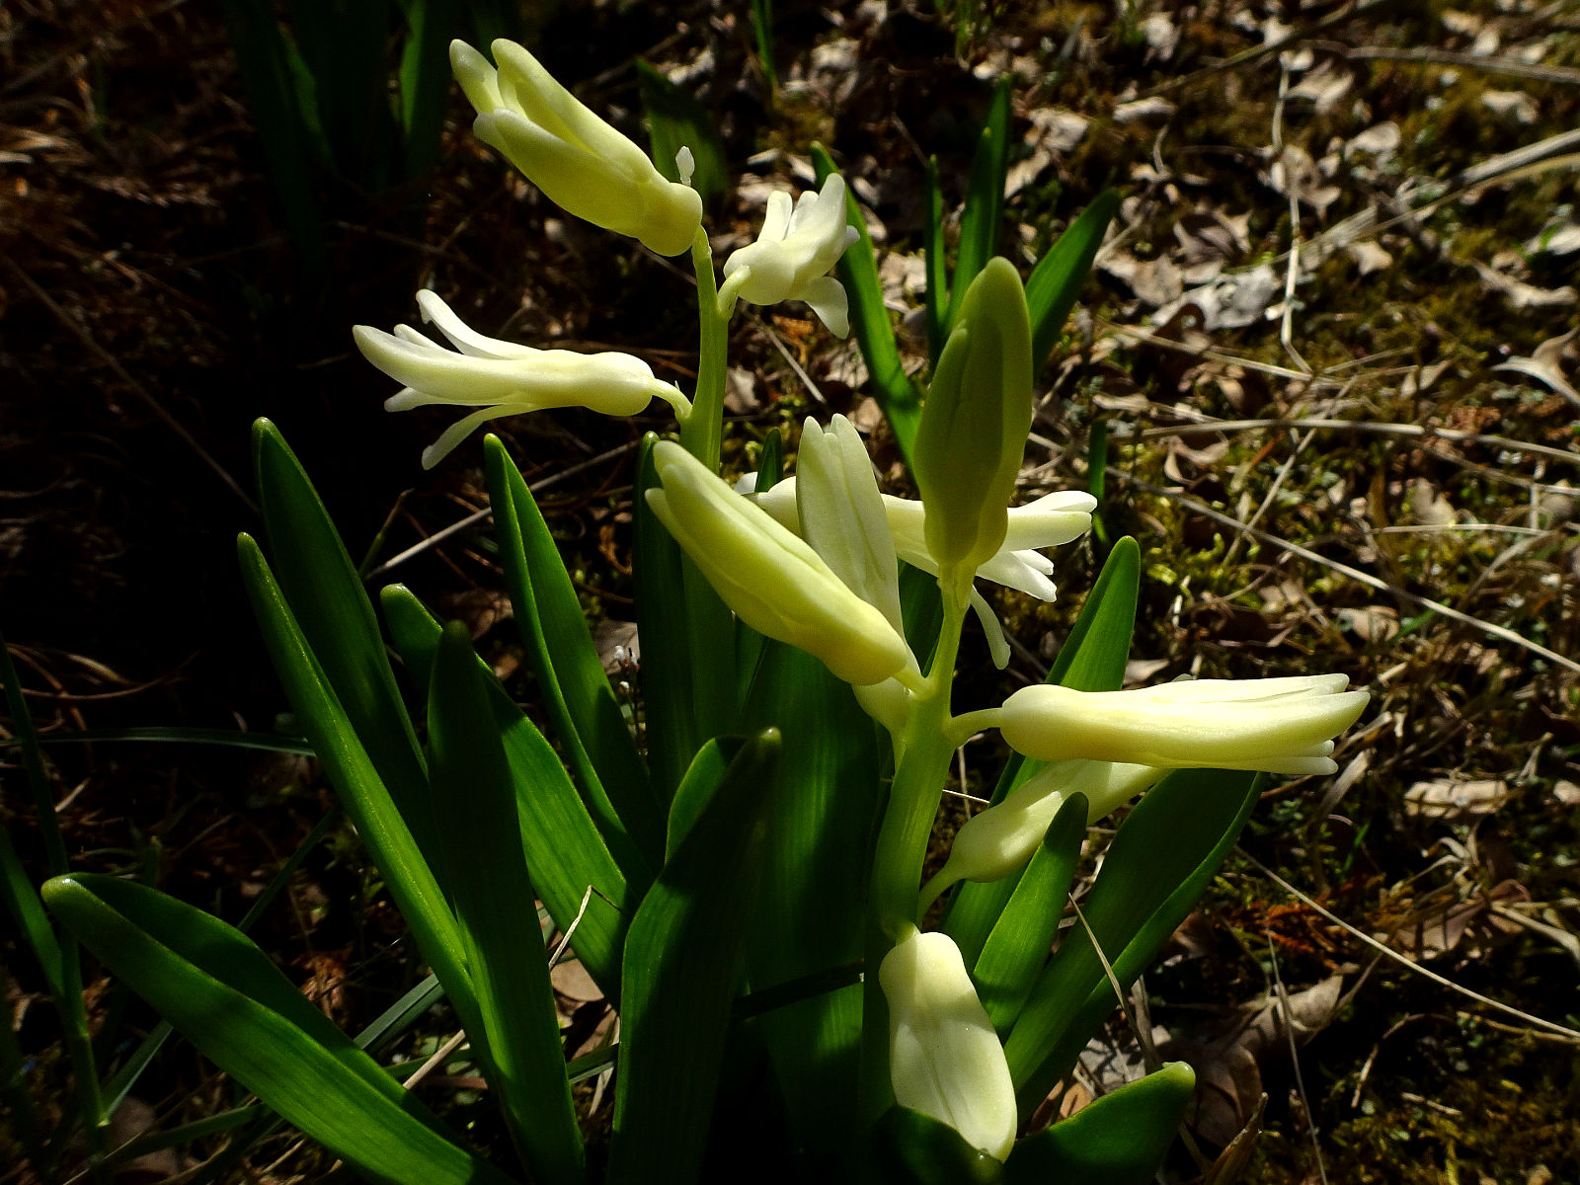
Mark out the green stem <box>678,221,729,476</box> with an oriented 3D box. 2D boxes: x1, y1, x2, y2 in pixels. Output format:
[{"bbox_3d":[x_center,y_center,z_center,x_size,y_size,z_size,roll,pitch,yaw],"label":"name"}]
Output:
[{"bbox_3d":[-0.018,-0.051,0.230,0.009,0.057,0.009,0,41,0],"label":"green stem"}]

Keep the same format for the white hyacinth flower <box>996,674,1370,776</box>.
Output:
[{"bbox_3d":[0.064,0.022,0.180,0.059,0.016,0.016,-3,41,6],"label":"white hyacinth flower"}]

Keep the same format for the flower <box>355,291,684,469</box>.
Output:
[{"bbox_3d":[-0.056,-0.043,0.225,0.064,0.033,0.030,5,41,-6],"label":"flower"}]

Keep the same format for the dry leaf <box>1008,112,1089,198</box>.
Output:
[{"bbox_3d":[0.184,-0.312,0.780,0.060,0.035,0.070,0,41,0],"label":"dry leaf"}]

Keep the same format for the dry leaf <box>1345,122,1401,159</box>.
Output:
[{"bbox_3d":[0.223,-0.173,0.418,0.020,0.008,0.016,0,46,0],"label":"dry leaf"}]

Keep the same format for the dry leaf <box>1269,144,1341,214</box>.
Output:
[{"bbox_3d":[0.182,-0.146,0.387,0.025,0.016,0.022,0,46,0],"label":"dry leaf"}]

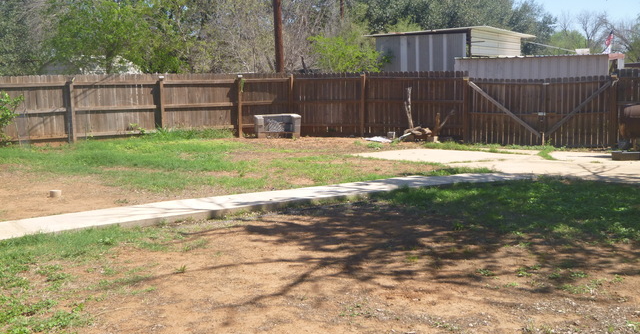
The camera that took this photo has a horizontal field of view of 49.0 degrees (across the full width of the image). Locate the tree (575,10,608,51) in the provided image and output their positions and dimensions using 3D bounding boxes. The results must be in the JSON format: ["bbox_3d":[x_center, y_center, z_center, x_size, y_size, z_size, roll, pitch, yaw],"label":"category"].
[{"bbox_3d":[24.623,-10.997,64.118,2.989,6.638,2.989,-1,8,0],"label":"tree"}]

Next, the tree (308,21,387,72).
[{"bbox_3d":[0.989,-3.415,25.072,2.672,3.514,2.672,-1,8,0],"label":"tree"}]

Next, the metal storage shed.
[{"bbox_3d":[5.971,-4.189,30.542,4.600,3.348,8.900,4,10,28],"label":"metal storage shed"}]

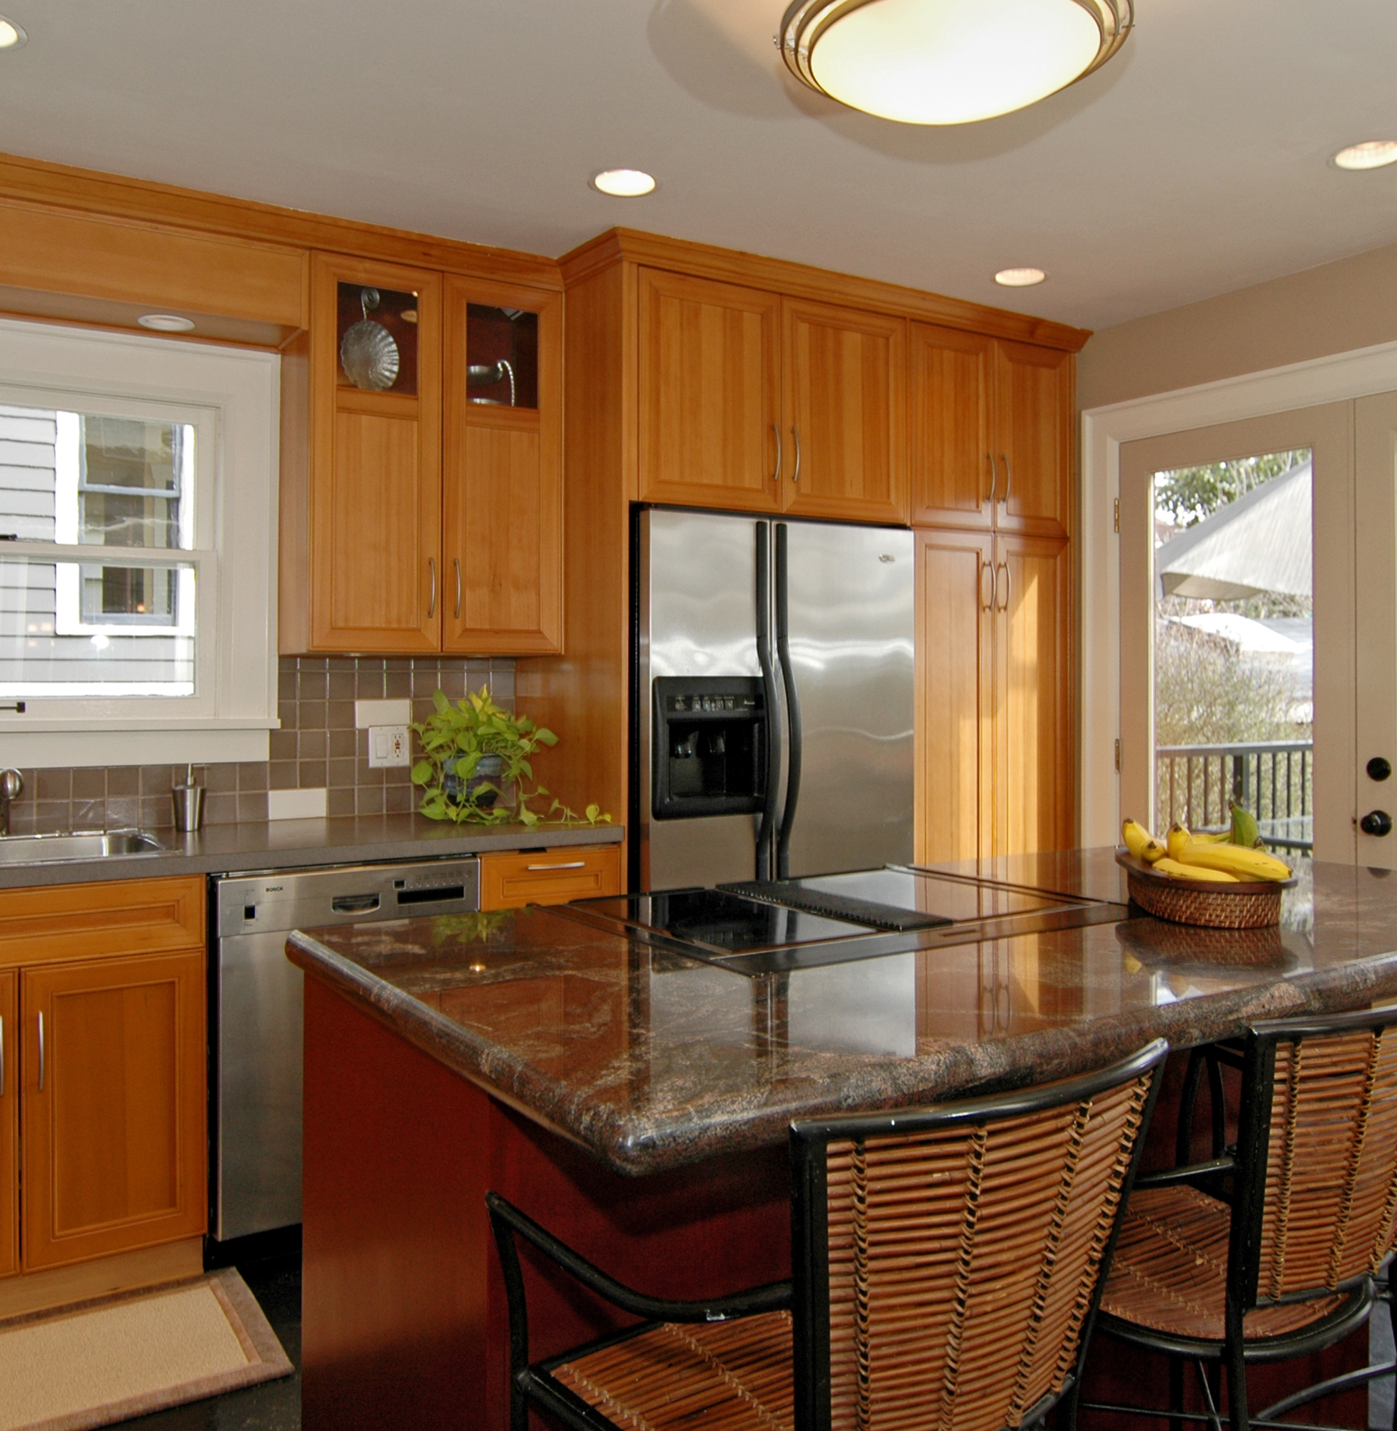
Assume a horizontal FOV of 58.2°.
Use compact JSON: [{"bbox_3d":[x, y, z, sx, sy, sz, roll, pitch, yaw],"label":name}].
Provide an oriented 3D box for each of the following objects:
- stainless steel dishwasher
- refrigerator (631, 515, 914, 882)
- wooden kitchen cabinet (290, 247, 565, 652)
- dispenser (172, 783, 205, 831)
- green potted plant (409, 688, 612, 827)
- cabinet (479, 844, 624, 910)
[{"bbox_3d":[-0.940,0.731,3.104,0.609,0.794,0.606,-1,1,-32],"label":"stainless steel dishwasher"},{"bbox_3d":[0.077,0.339,3.664,0.891,1.737,0.738,-1,1,-32],"label":"refrigerator"},{"bbox_3d":[-0.749,-0.659,3.407,0.687,0.993,0.325,-1,1,-32],"label":"wooden kitchen cabinet"},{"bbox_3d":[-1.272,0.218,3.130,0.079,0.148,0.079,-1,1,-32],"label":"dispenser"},{"bbox_3d":[-0.569,0.107,3.400,0.397,0.354,0.407,-1,1,-32],"label":"green potted plant"},{"bbox_3d":[-0.528,0.709,3.381,0.379,0.774,0.629,-1,1,-32],"label":"cabinet"}]

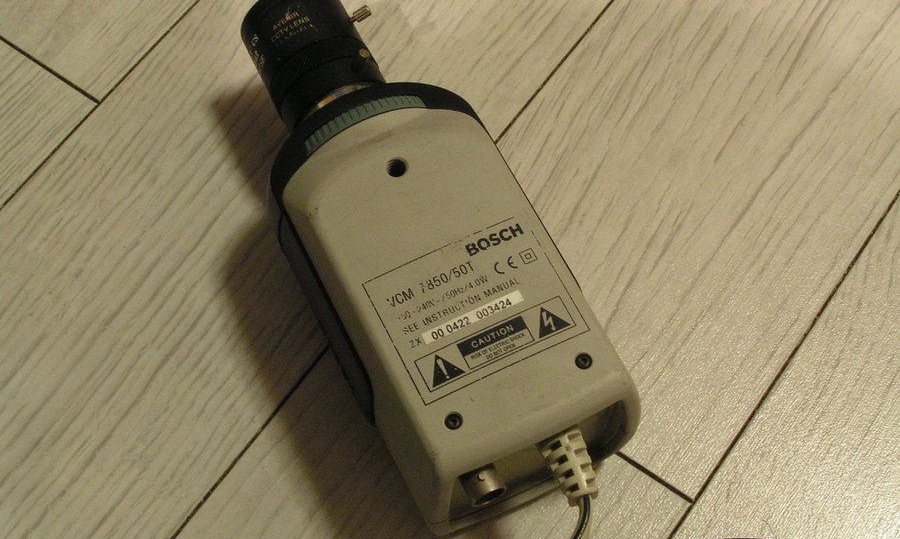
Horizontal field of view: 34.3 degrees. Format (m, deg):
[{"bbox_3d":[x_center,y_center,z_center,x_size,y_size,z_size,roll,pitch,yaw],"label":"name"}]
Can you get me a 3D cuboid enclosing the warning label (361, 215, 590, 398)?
[{"bbox_3d":[0.007,0.010,0.379,0.047,0.001,0.038,-24,66,-11],"label":"warning label"}]

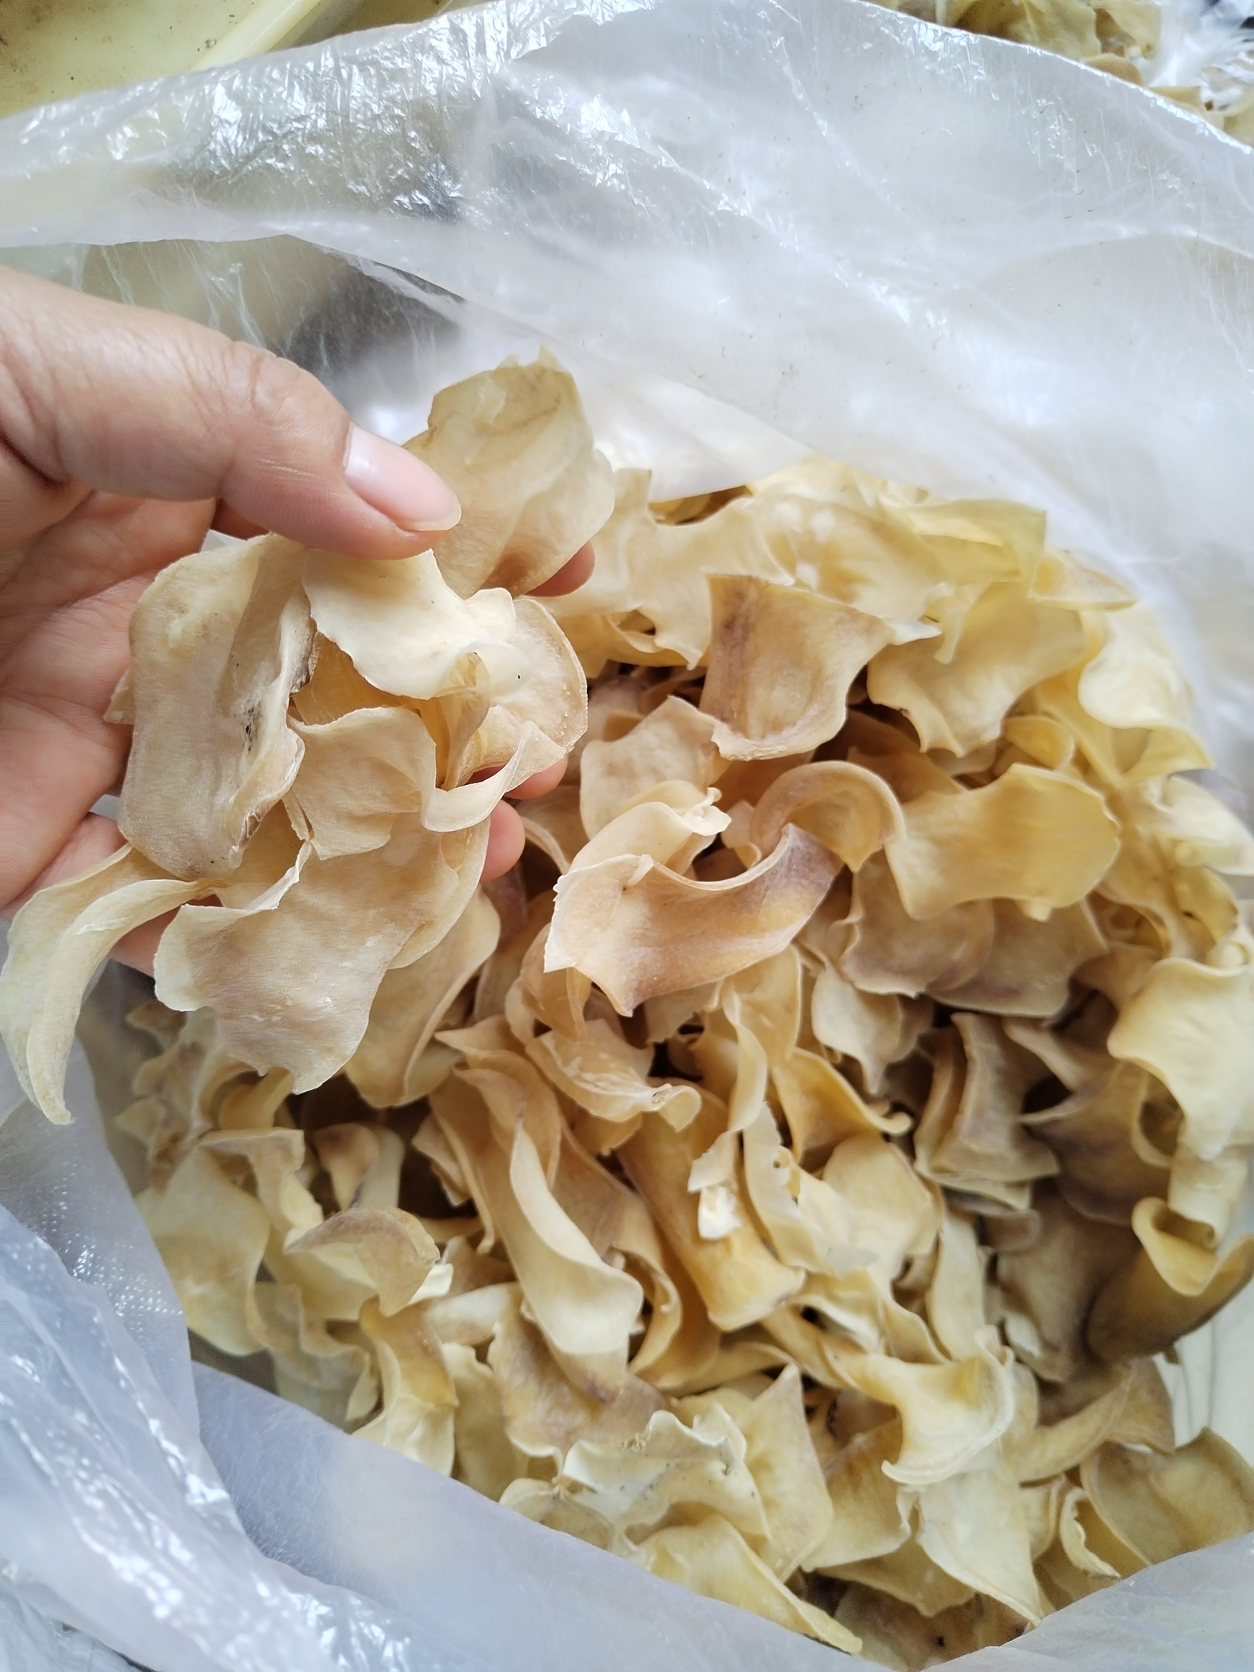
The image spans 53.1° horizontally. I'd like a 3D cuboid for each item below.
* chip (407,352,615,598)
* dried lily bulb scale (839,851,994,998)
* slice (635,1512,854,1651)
[{"bbox_3d":[-0.019,-0.056,0.198,0.032,0.014,0.040,5,98,-7],"label":"chip"},{"bbox_3d":[0.065,0.018,0.280,0.036,0.014,0.038,6,79,10],"label":"dried lily bulb scale"},{"bbox_3d":[0.025,0.166,0.275,0.047,0.015,0.029,28,76,18],"label":"slice"}]

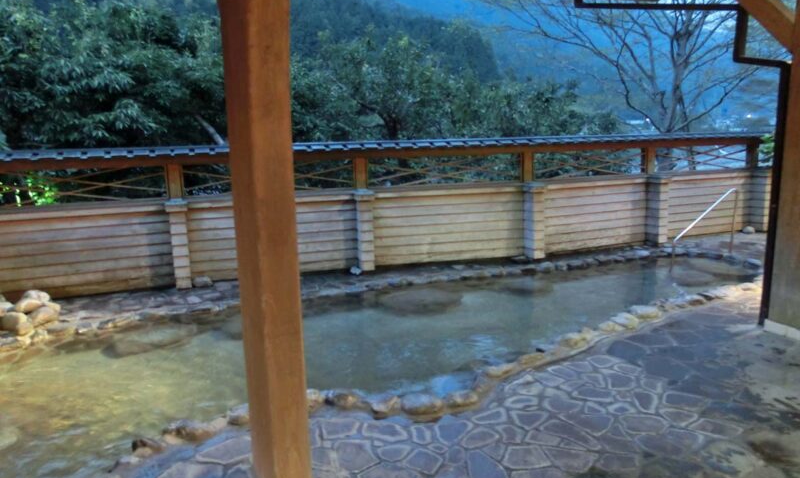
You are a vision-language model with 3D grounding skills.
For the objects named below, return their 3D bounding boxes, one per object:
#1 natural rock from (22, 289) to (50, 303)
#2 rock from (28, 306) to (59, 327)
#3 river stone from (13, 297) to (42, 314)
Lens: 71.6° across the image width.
[{"bbox_3d":[-3.188,0.515,4.868,0.202,0.125,0.152,-2,10,-5],"label":"natural rock"},{"bbox_3d":[-2.908,0.636,4.540,0.193,0.173,0.145,-5,10,-19],"label":"rock"},{"bbox_3d":[-3.150,0.569,4.711,0.200,0.120,0.150,-4,10,-15],"label":"river stone"}]

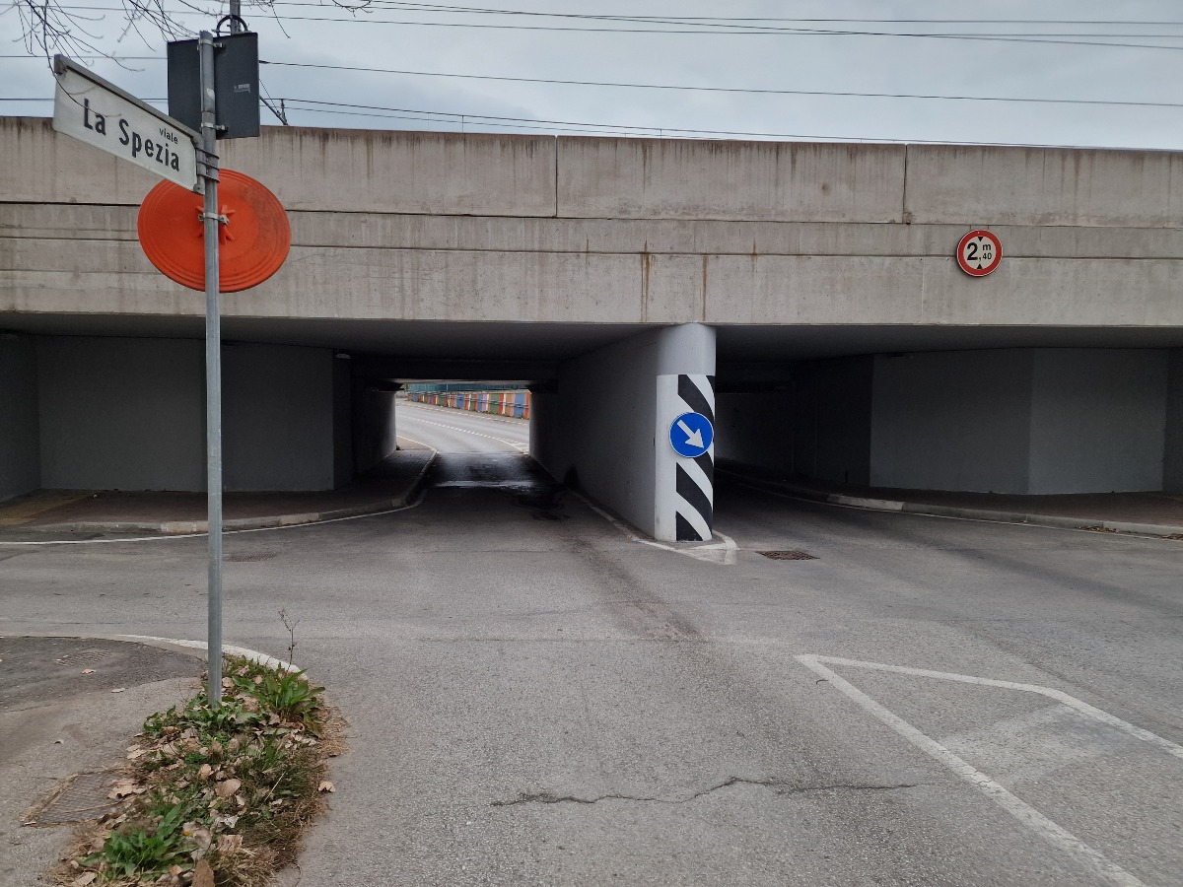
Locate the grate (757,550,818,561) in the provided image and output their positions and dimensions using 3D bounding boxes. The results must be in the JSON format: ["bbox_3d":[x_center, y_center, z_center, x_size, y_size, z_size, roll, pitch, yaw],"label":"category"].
[{"bbox_3d":[2.294,1.339,9.225,0.520,0.040,0.480,0,3,-9],"label":"grate"}]

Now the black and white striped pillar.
[{"bbox_3d":[1.218,0.174,10.675,0.780,2.220,0.600,0,3,-10],"label":"black and white striped pillar"}]

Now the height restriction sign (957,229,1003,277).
[{"bbox_3d":[5.069,-2.489,10.270,0.600,0.600,0.050,0,3,-3],"label":"height restriction sign"}]

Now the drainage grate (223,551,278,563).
[{"bbox_3d":[-3.826,1.297,8.797,0.480,0.040,0.480,0,3,-5],"label":"drainage grate"}]

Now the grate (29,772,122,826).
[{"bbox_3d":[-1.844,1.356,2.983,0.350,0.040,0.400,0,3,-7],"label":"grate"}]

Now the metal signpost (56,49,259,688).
[{"bbox_3d":[-1.853,-0.305,3.402,0.560,3.240,1.050,1,3,4],"label":"metal signpost"}]

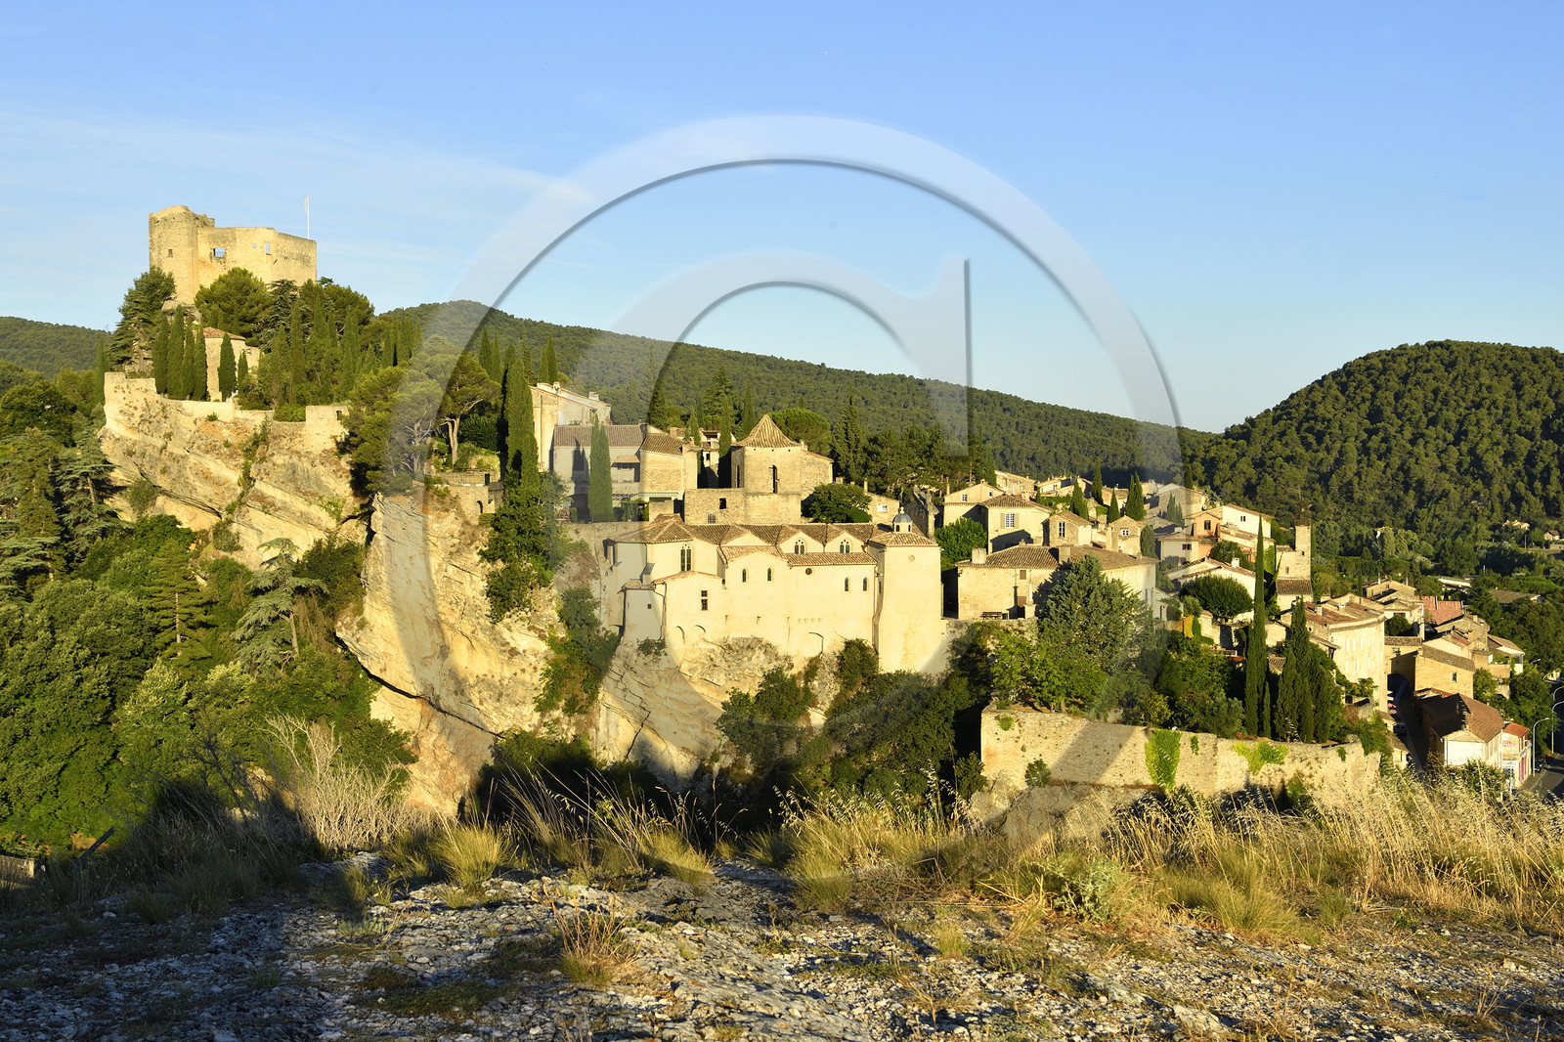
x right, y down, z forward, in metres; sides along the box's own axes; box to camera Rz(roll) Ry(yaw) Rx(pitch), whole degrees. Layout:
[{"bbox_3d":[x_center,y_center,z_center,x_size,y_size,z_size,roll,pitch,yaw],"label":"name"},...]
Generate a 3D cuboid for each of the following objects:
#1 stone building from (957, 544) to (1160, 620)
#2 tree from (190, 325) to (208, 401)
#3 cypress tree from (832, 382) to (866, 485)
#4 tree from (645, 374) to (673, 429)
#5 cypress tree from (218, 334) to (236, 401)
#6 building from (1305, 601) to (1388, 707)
[{"bbox_3d":[28.300,6.200,215.000,16.500,7.400,12.500,1,2,27],"label":"stone building"},{"bbox_3d":[-77.440,-20.990,277.000,2.350,10.220,2.350,0,0,0],"label":"tree"},{"bbox_3d":[8.770,-11.020,270.000,4.200,13.290,4.200,0,0,0],"label":"cypress tree"},{"bbox_3d":[-15.400,-13.500,262.000,3.200,10.000,3.200,0,1,0],"label":"tree"},{"bbox_3d":[-75.310,-20.890,283.000,2.500,9.400,2.500,-1,3,-15],"label":"cypress tree"},{"bbox_3d":[83.630,19.580,311.000,6.500,16.000,20.000,0,0,34],"label":"building"}]

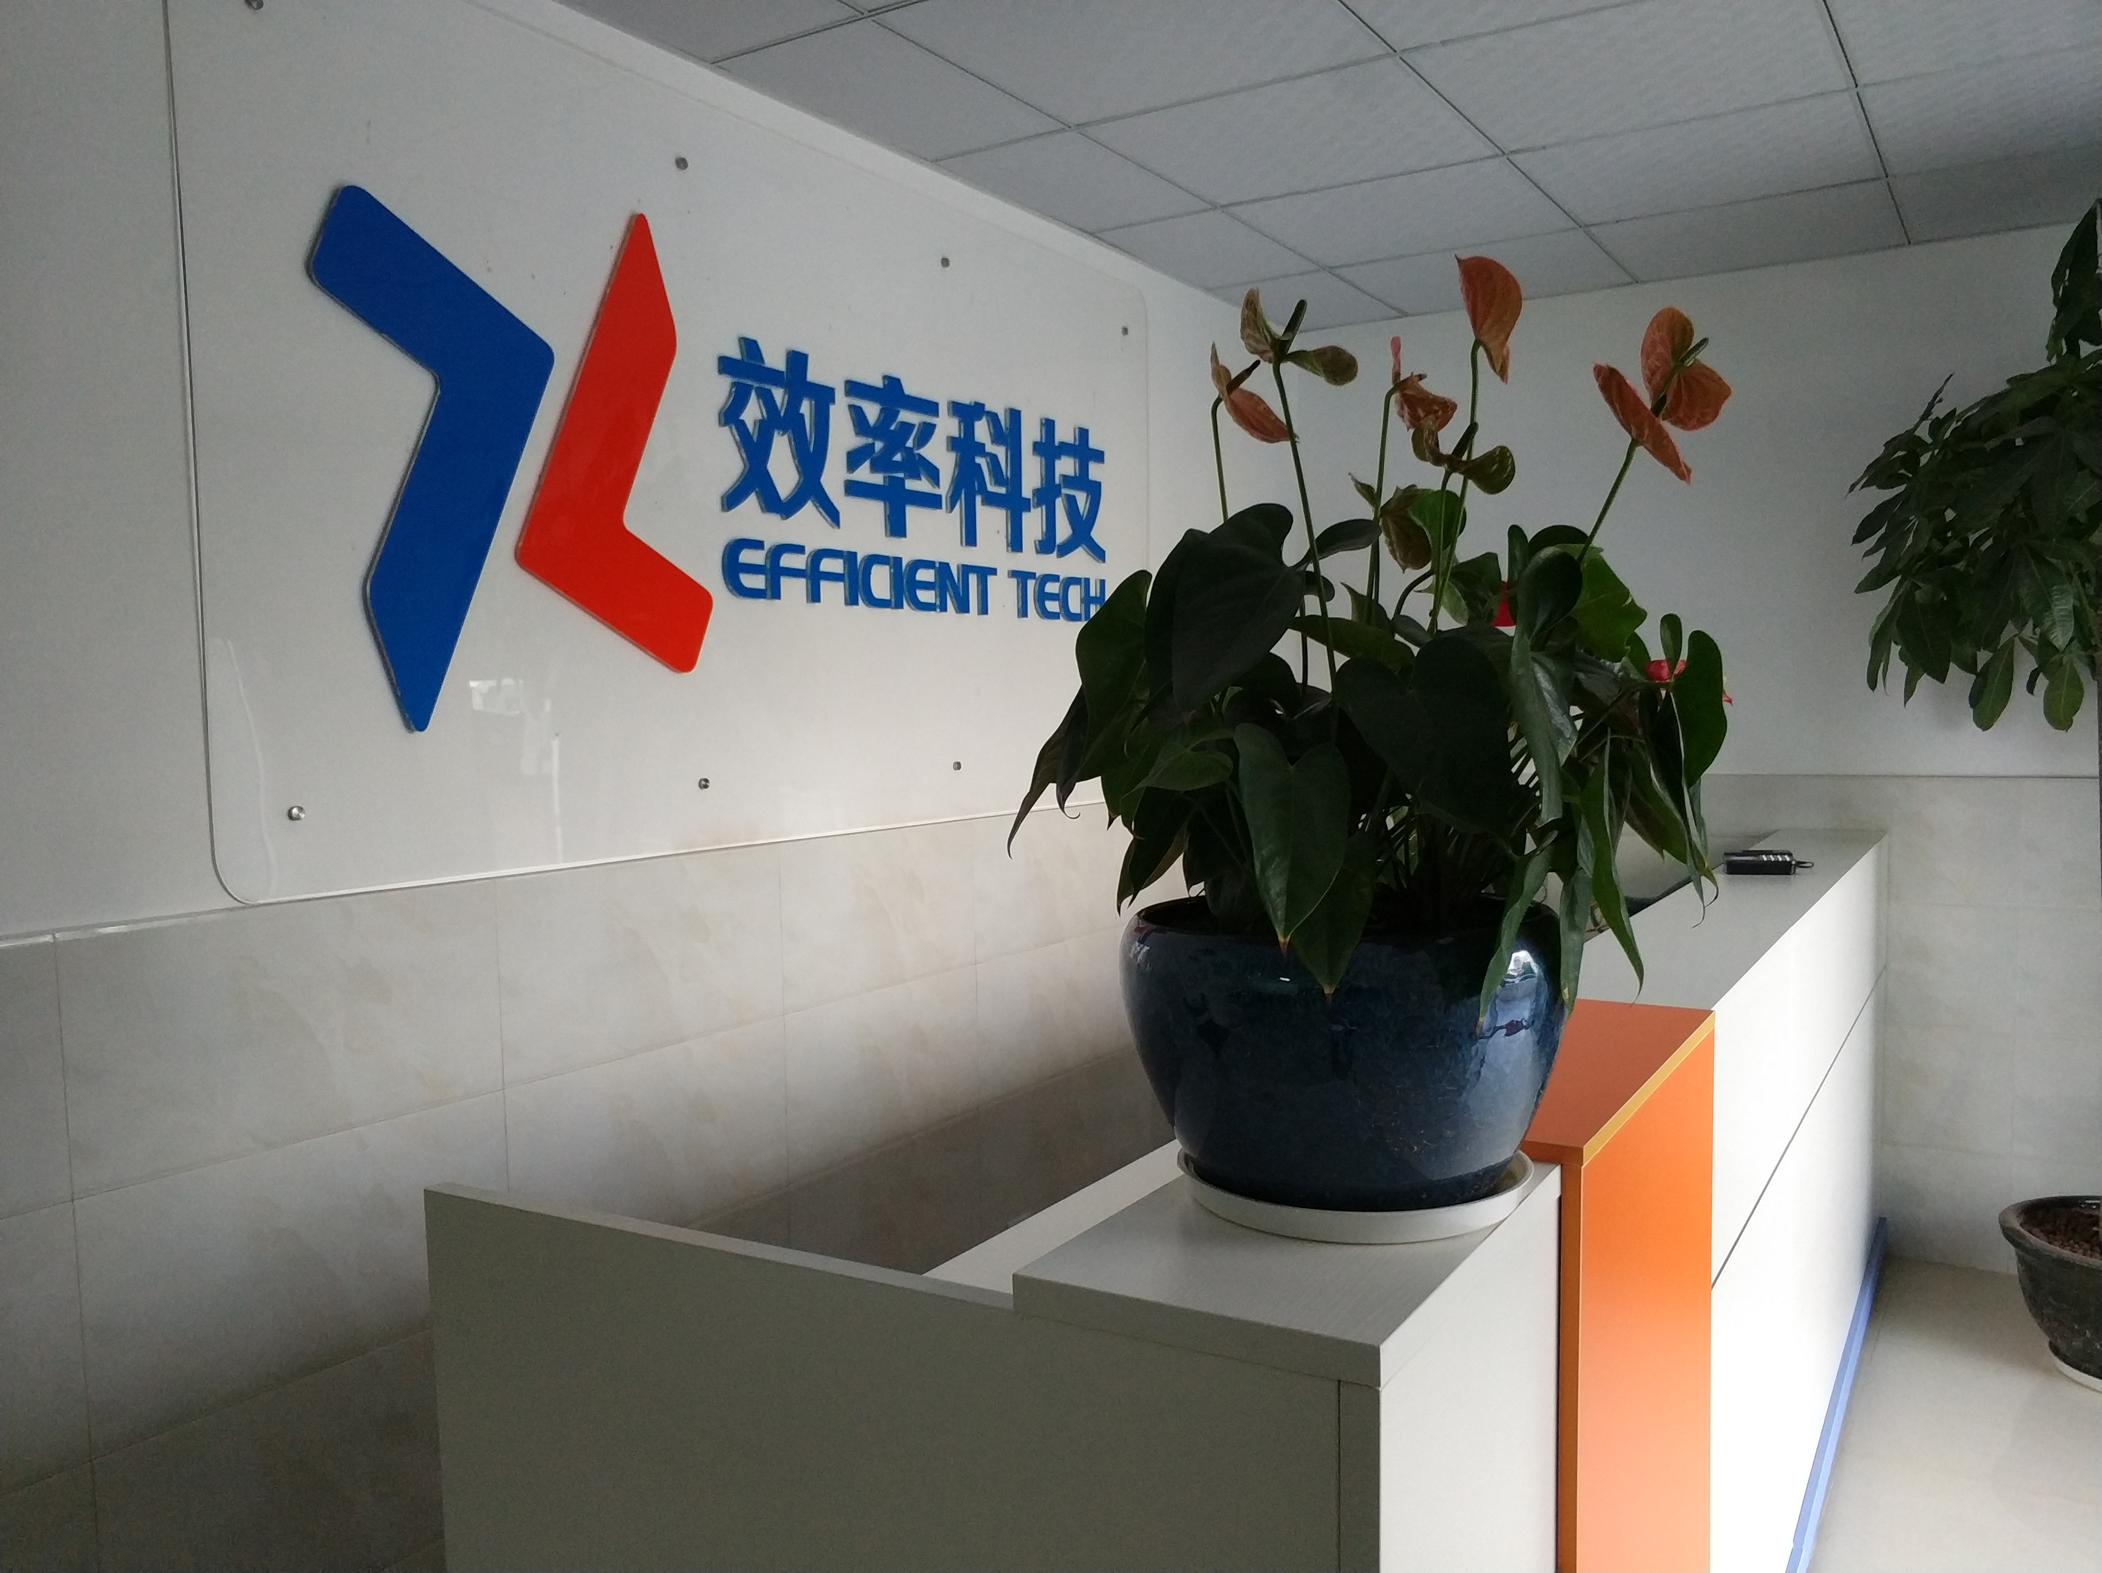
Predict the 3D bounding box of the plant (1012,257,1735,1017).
[{"bbox_3d":[0.238,-0.111,1.210,0.520,0.550,0.460,-1,3,11],"label":"plant"}]

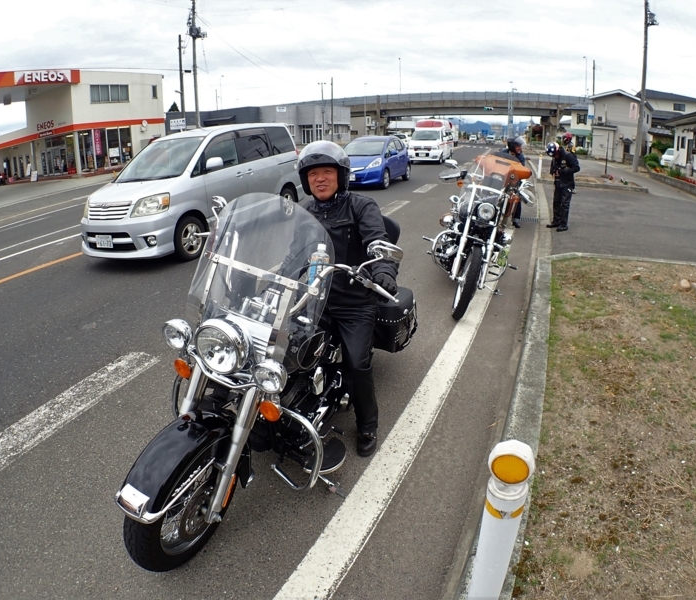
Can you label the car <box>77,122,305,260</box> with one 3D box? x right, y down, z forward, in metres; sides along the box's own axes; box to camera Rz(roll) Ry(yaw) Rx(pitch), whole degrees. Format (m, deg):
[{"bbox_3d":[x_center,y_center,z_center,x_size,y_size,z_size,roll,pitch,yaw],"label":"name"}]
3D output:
[{"bbox_3d":[-2.450,-1.930,9.750,1.720,1.850,4.600,6,18,22],"label":"car"}]

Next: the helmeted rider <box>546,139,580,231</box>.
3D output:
[{"bbox_3d":[3.660,-1.940,9.850,0.500,1.600,0.550,-14,21,-36],"label":"helmeted rider"}]

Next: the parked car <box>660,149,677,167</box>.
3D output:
[{"bbox_3d":[25.662,-11.020,45.000,3.500,1.550,1.500,-10,20,-30],"label":"parked car"}]

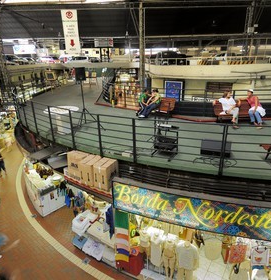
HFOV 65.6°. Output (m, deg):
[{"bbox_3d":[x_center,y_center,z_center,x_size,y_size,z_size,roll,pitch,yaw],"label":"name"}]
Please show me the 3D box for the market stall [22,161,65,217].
[{"bbox_3d":[-3.882,1.869,8.940,1.020,1.200,2.500,-17,25,-35],"label":"market stall"}]

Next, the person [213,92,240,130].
[{"bbox_3d":[3.364,-1.121,7.741,0.740,1.250,0.780,-3,21,-5],"label":"person"}]

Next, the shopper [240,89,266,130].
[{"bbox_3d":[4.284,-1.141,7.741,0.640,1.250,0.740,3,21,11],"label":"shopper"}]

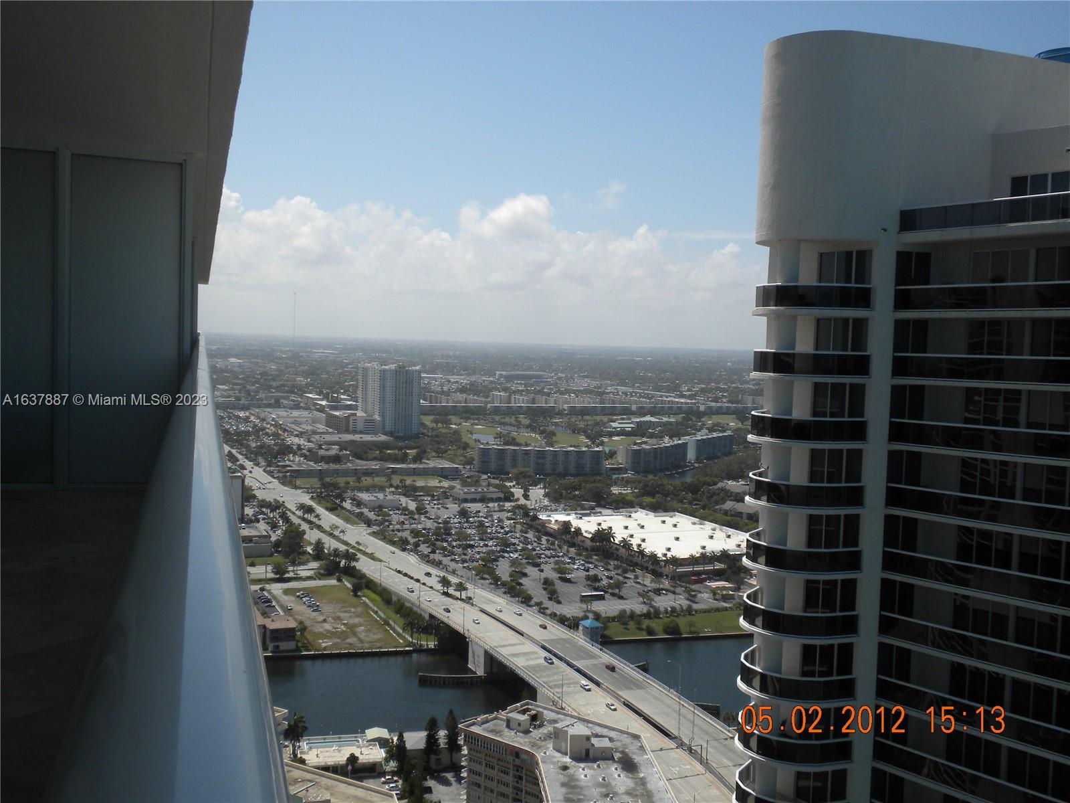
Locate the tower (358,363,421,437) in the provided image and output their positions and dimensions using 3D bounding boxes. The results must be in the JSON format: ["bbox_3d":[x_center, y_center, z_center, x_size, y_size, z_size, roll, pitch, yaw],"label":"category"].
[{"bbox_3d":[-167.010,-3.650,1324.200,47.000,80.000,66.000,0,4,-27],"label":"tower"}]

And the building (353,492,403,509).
[{"bbox_3d":[-104.890,66.440,766.830,21.800,5.800,29.000,1,3,-21],"label":"building"}]

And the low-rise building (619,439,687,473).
[{"bbox_3d":[106.850,49.580,1029.670,19.000,23.000,114.000,4,4,33],"label":"low-rise building"}]

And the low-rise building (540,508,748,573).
[{"bbox_3d":[74.231,80.602,676.480,96.000,8.000,148.000,1,3,-21],"label":"low-rise building"}]

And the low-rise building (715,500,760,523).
[{"bbox_3d":[142.663,75.428,793.220,34.000,9.500,19.000,4,4,32],"label":"low-rise building"}]

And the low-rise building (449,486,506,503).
[{"bbox_3d":[-43.138,68.652,836.646,33.000,6.400,26.000,1,3,-21],"label":"low-rise building"}]

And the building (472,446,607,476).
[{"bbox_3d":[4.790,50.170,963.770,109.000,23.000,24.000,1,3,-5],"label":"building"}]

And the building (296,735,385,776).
[{"bbox_3d":[-52.410,94.630,305.410,22.000,4.000,18.500,1,3,-15],"label":"building"}]

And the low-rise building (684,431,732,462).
[{"bbox_3d":[172.920,45.070,1141.980,19.000,23.500,100.000,4,4,30],"label":"low-rise building"}]

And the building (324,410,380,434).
[{"bbox_3d":[-213.920,26.675,1347.450,42.000,22.000,86.000,1,3,-21],"label":"building"}]

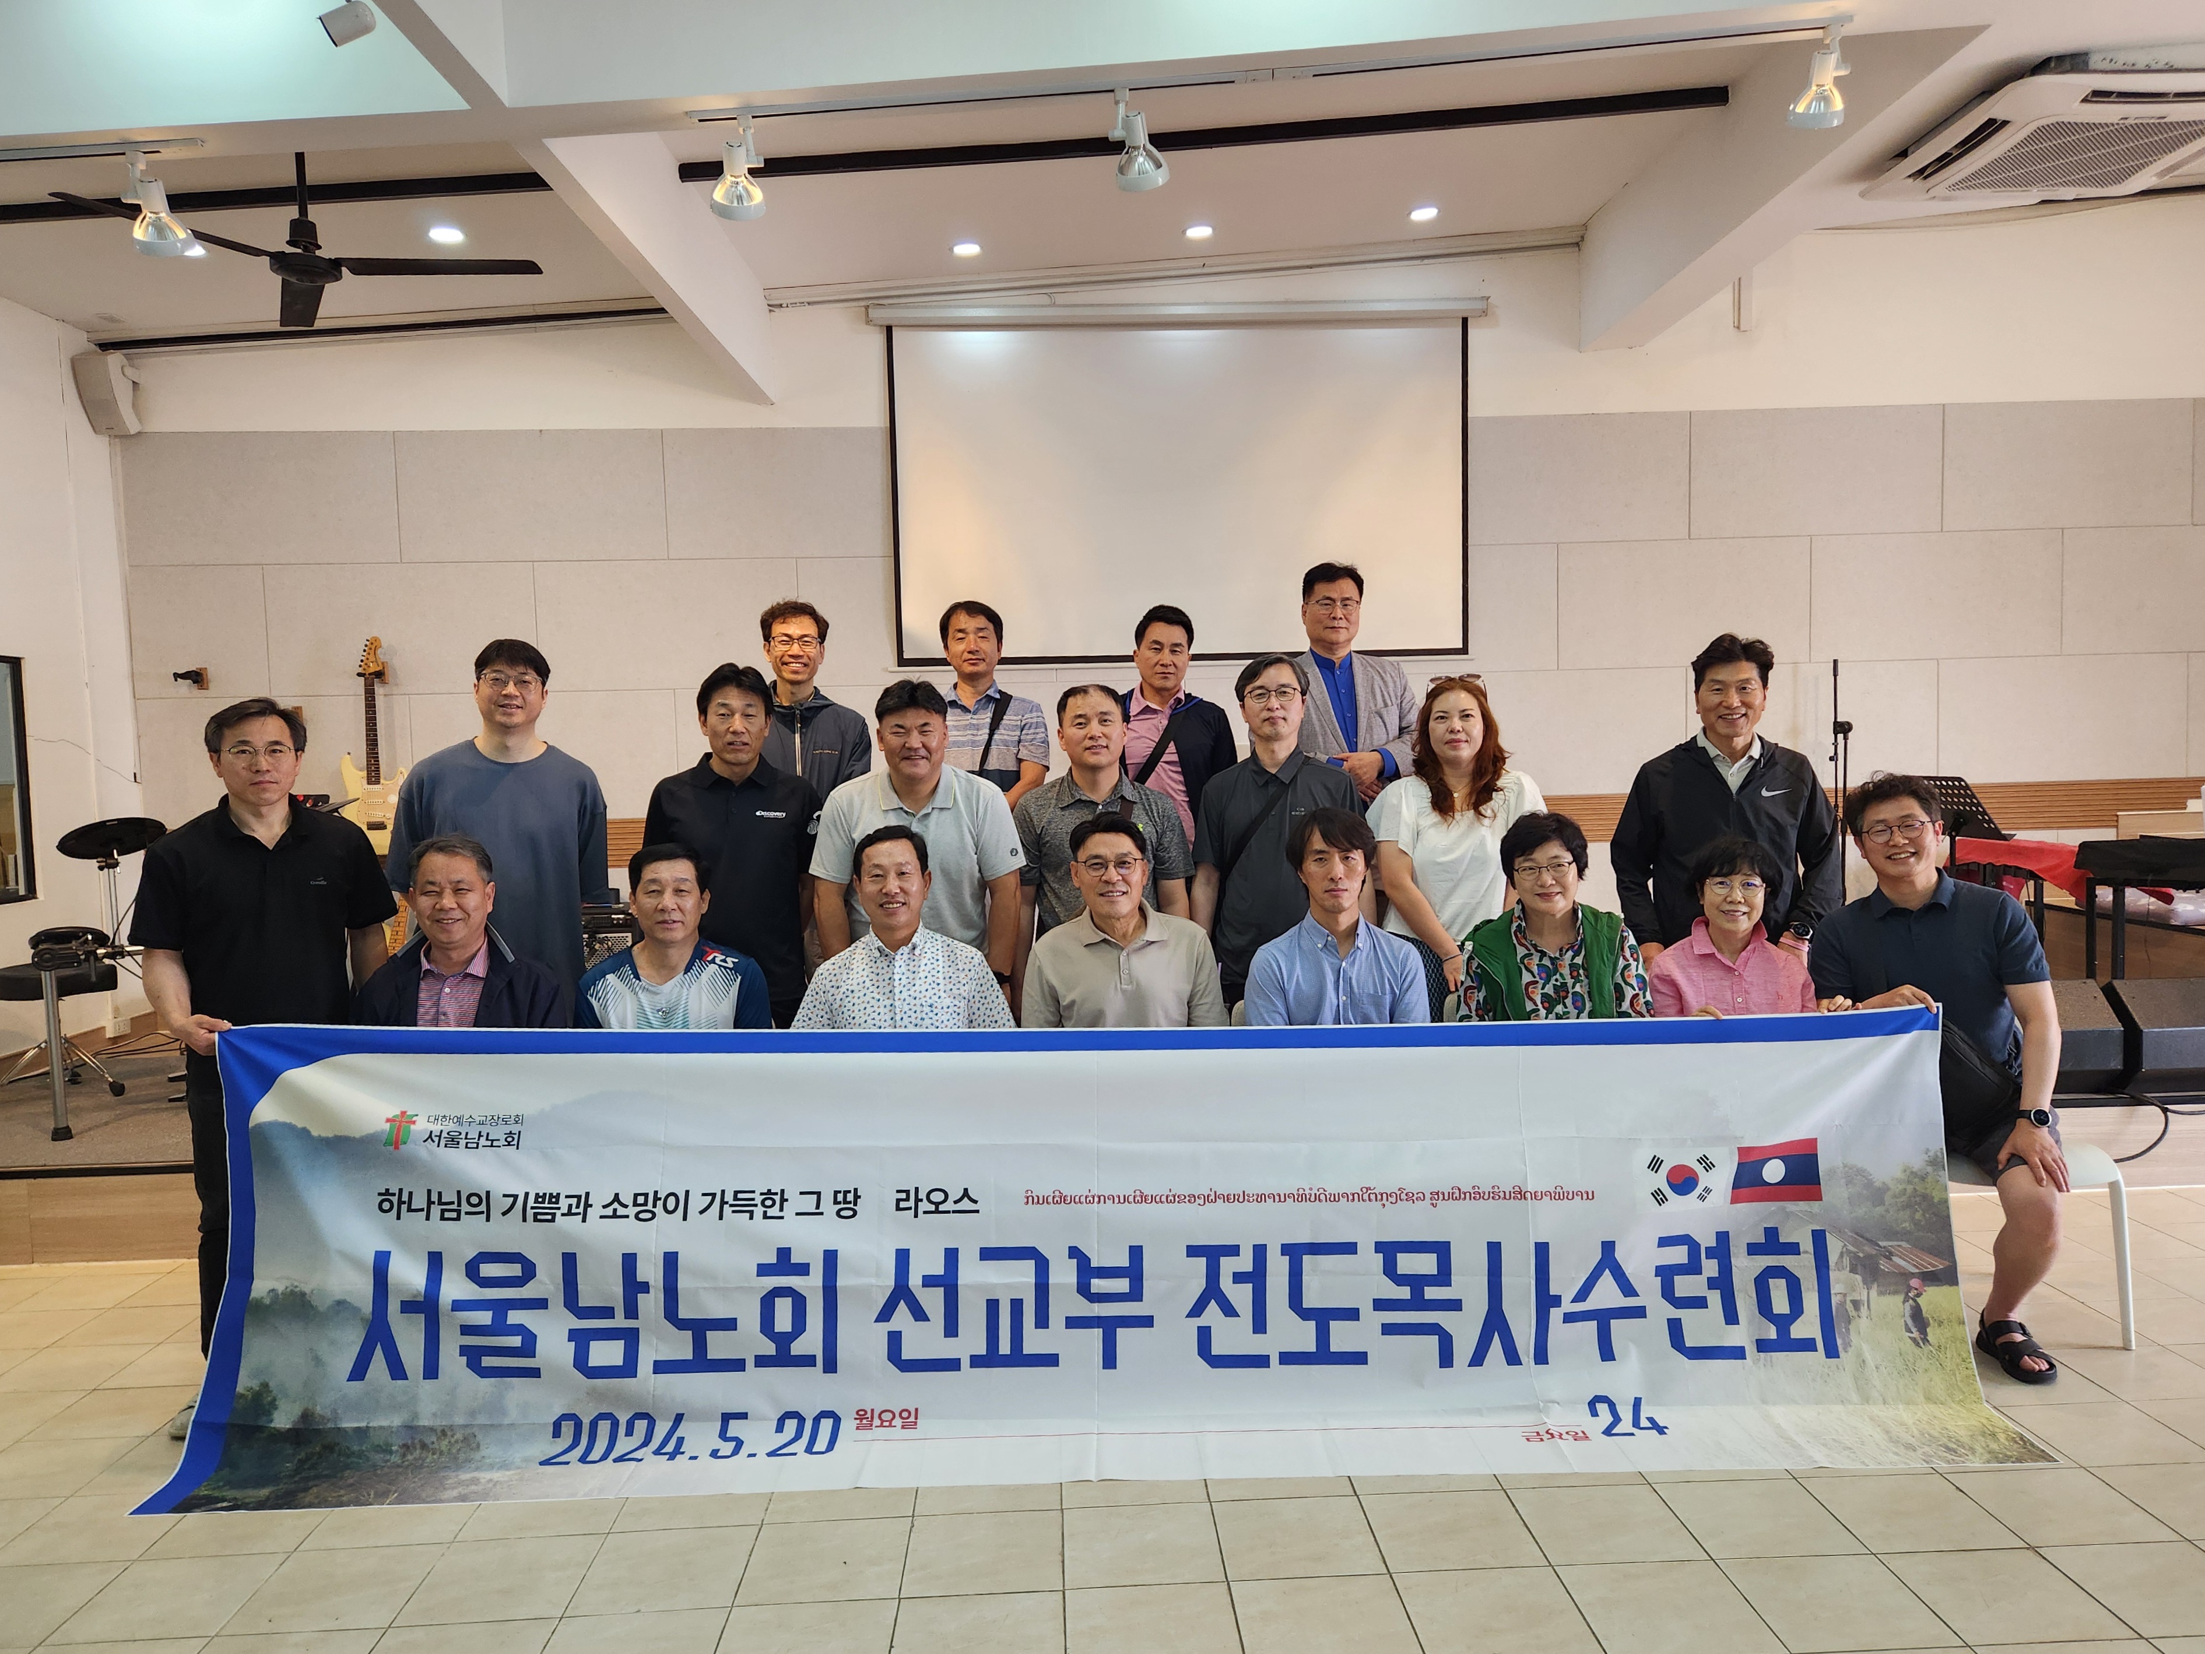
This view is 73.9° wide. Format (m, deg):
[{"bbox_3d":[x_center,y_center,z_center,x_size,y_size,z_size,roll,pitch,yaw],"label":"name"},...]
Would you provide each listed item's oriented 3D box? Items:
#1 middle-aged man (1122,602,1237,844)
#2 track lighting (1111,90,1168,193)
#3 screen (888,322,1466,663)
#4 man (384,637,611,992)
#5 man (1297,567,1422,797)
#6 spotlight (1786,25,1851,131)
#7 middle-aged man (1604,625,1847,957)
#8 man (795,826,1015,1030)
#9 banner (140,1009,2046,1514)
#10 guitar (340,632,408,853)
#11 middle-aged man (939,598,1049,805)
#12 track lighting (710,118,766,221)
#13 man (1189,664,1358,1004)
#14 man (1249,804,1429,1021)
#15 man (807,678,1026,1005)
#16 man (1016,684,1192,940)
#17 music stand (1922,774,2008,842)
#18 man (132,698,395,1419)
[{"bbox_3d":[0.230,0.095,4.876,0.500,1.664,0.320,-1,3,4],"label":"middle-aged man"},{"bbox_3d":[0.093,-1.712,3.664,0.130,0.220,0.160,-1,3,6],"label":"track lighting"},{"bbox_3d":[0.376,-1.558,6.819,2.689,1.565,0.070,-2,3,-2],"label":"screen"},{"bbox_3d":[-1.669,0.394,4.108,0.560,1.845,0.330,-2,3,-14],"label":"man"},{"bbox_3d":[0.764,0.023,4.825,0.540,1.785,0.340,-1,3,6],"label":"man"},{"bbox_3d":[1.870,-1.960,3.828,0.135,0.240,0.160,-2,3,-8],"label":"spotlight"},{"bbox_3d":[1.658,0.366,3.876,0.580,1.739,0.340,-1,3,14],"label":"middle-aged man"},{"bbox_3d":[-0.461,0.661,3.502,0.560,1.314,0.680,-2,3,-5],"label":"man"},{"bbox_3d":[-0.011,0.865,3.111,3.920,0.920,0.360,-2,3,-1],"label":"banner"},{"bbox_3d":[-3.186,-0.336,6.414,0.330,0.990,0.100,-2,3,-5],"label":"guitar"},{"bbox_3d":[-0.395,0.108,4.719,0.480,1.665,0.310,-2,3,-2],"label":"middle-aged man"},{"bbox_3d":[-0.899,-1.618,3.607,0.130,0.220,0.160,-1,3,1],"label":"track lighting"},{"bbox_3d":[0.509,0.382,4.201,0.510,1.748,0.320,-1,3,2],"label":"man"},{"bbox_3d":[0.593,0.621,3.544,0.500,1.320,0.720,-1,3,3],"label":"man"},{"bbox_3d":[-0.499,0.441,4.061,0.580,1.696,0.400,-2,3,-6],"label":"man"},{"bbox_3d":[0.010,0.443,4.032,0.500,1.653,0.330,-2,3,-2],"label":"man"},{"bbox_3d":[3.411,0.294,5.926,0.420,0.993,0.480,-2,3,-2],"label":"music stand"},{"bbox_3d":[-1.933,0.531,3.422,0.530,1.657,0.360,-3,3,-19],"label":"man"}]

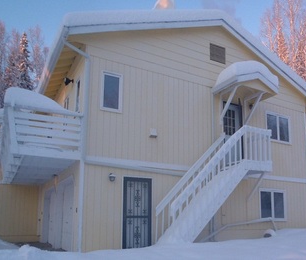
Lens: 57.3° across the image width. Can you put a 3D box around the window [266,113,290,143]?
[{"bbox_3d":[5.495,-0.087,12.176,1.536,1.284,0.100,9,-17,-27],"label":"window"}]

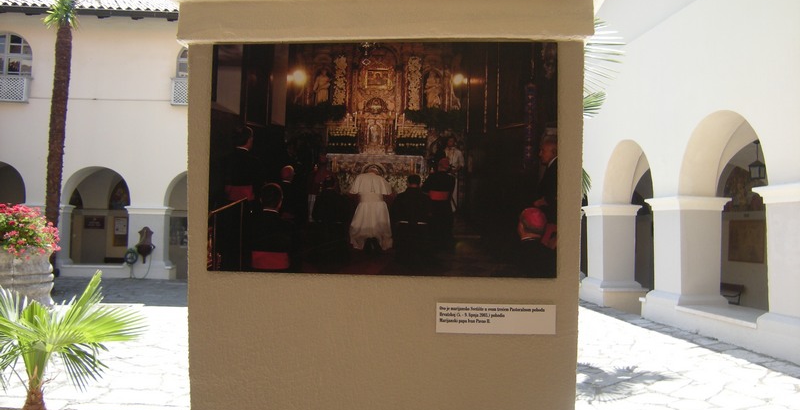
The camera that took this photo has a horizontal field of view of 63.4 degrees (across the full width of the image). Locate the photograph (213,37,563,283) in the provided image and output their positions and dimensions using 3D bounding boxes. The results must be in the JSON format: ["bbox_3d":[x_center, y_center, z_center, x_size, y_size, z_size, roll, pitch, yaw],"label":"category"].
[{"bbox_3d":[-0.048,-0.117,1.645,0.880,0.587,0.020,1,-2,4],"label":"photograph"}]

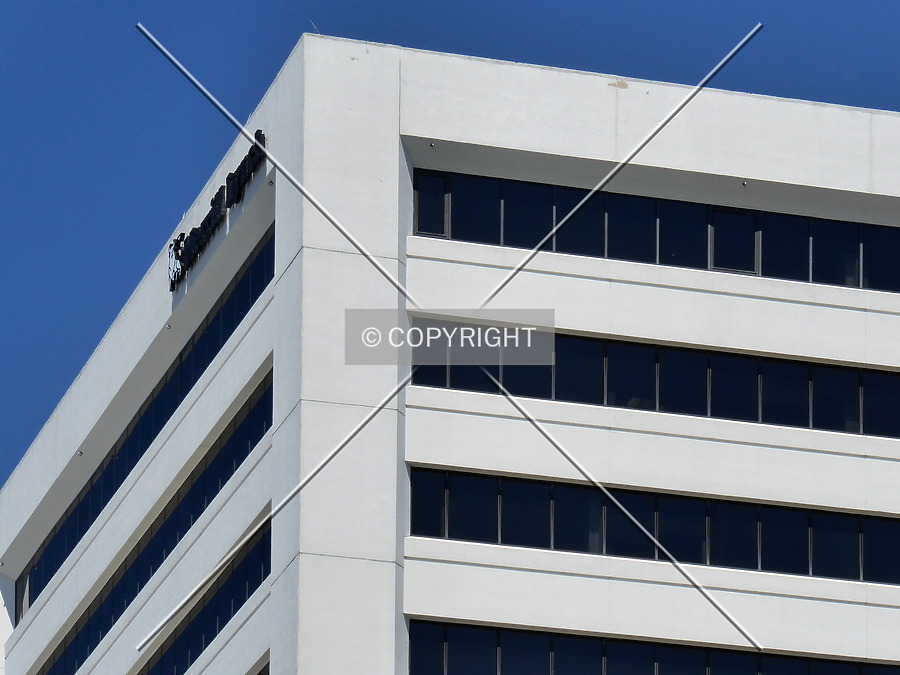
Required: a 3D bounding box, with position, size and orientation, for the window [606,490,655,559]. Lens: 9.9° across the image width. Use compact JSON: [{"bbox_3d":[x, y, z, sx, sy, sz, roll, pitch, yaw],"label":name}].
[{"bbox_3d":[4.399,4.532,126.039,1.233,1.569,0.120,6,-21,-15],"label":"window"}]

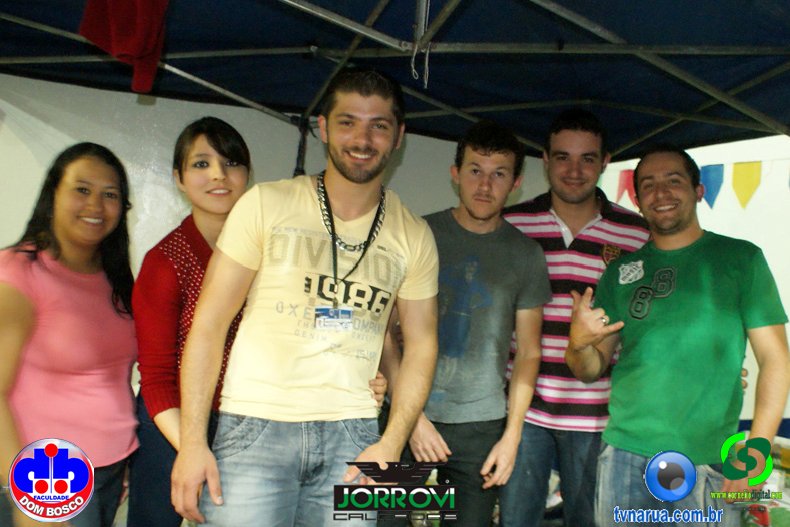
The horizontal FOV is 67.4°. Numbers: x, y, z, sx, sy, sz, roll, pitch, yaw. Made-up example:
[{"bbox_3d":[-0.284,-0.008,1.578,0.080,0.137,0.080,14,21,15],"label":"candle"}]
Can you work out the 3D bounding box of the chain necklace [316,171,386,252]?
[{"bbox_3d":[-0.097,-0.125,1.320,0.157,0.192,0.140,4,-3,-5],"label":"chain necklace"}]

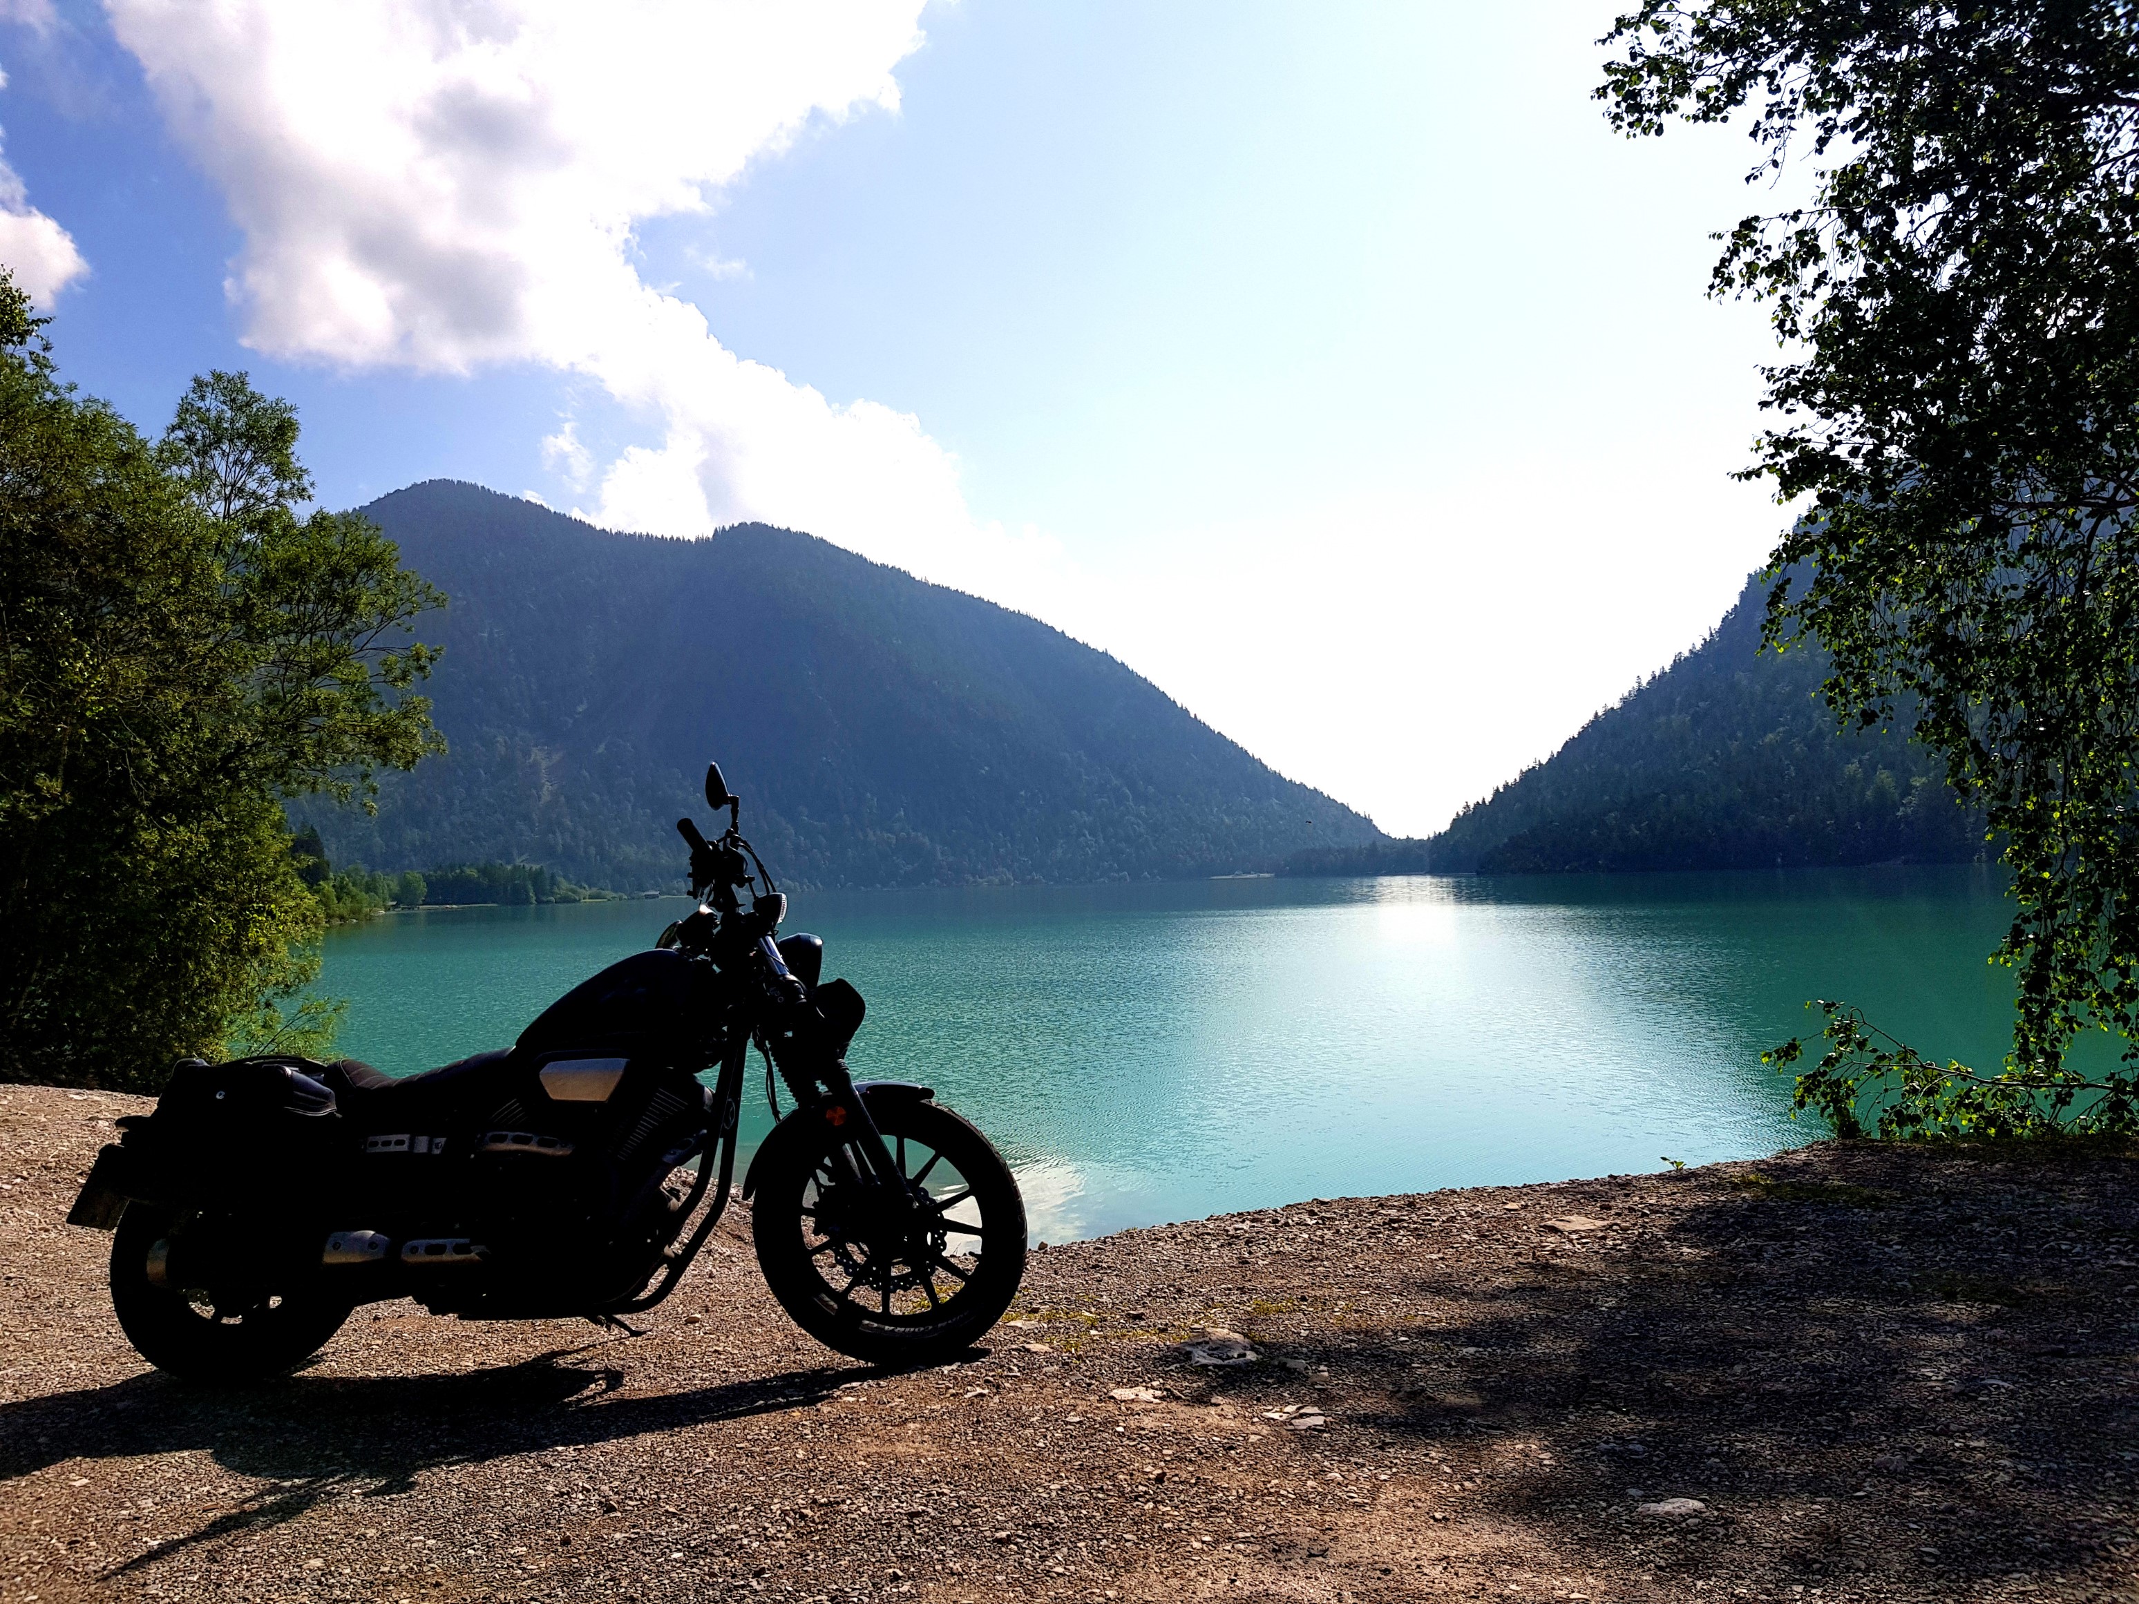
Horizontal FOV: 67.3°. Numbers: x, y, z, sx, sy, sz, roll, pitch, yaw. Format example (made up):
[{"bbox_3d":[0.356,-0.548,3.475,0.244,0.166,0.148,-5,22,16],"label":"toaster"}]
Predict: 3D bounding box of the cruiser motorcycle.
[{"bbox_3d":[-1.237,0.680,3.848,2.280,1.360,0.820,-3,-14,5],"label":"cruiser motorcycle"}]

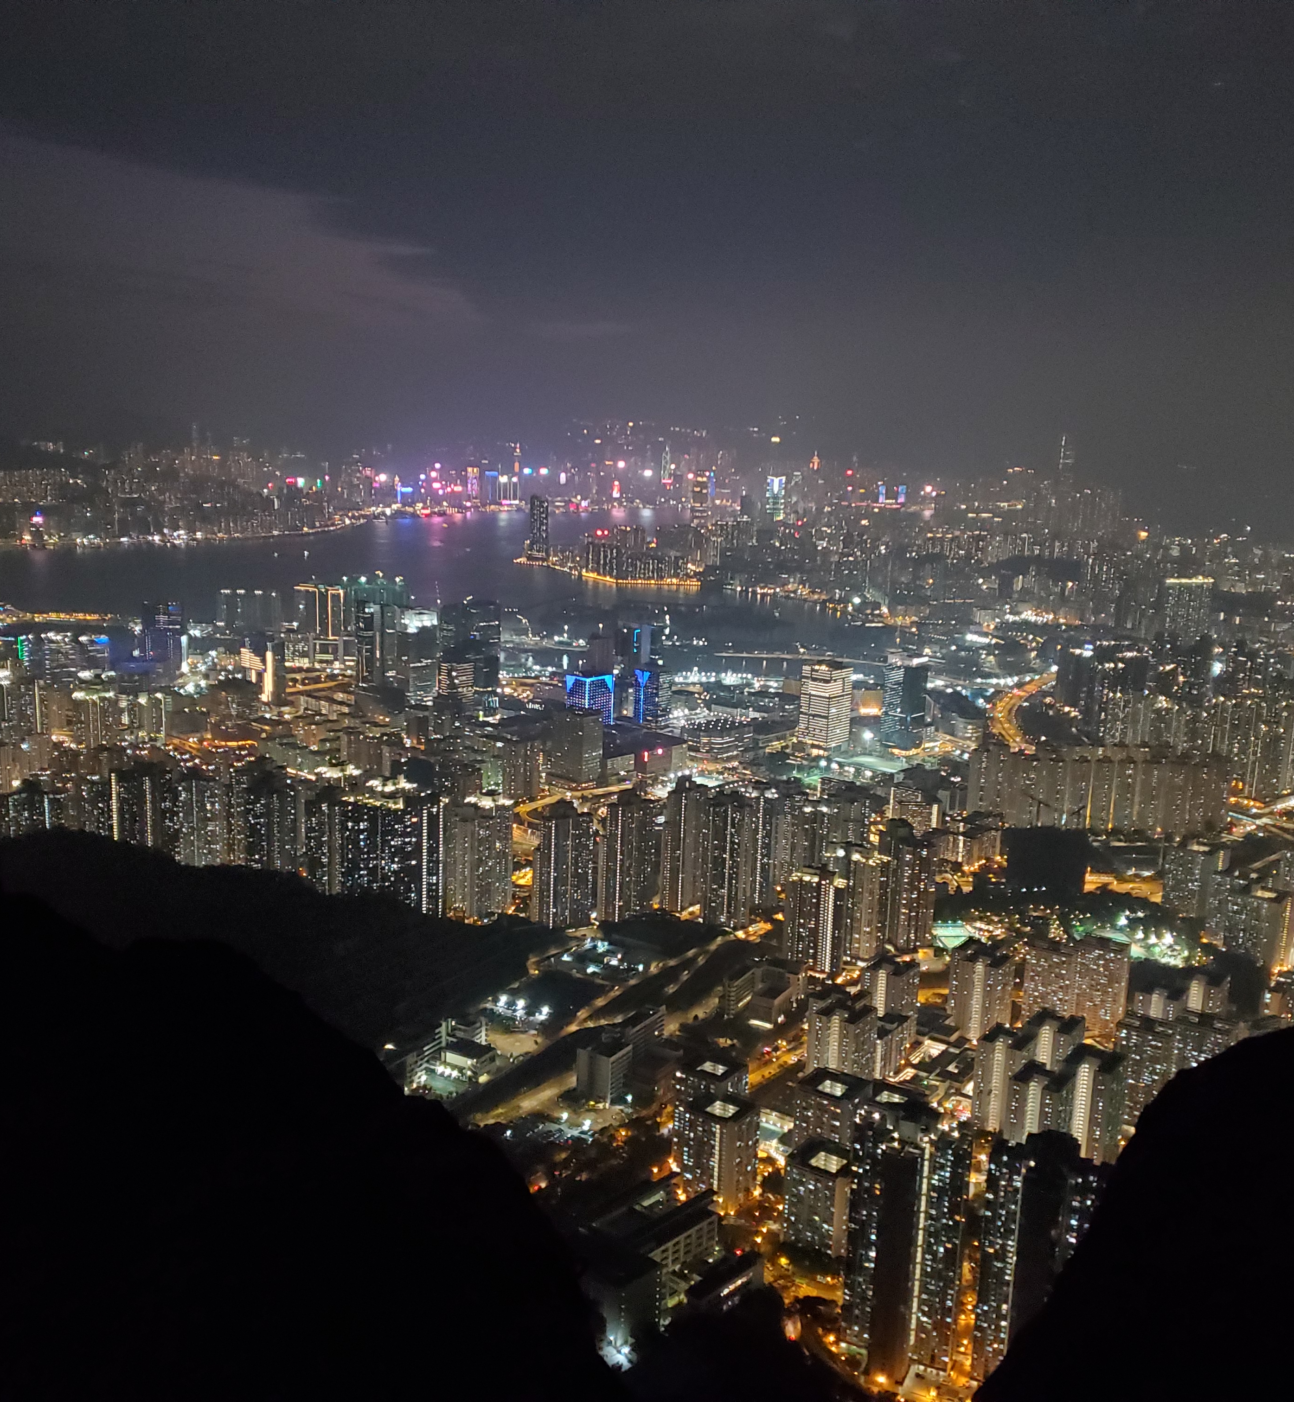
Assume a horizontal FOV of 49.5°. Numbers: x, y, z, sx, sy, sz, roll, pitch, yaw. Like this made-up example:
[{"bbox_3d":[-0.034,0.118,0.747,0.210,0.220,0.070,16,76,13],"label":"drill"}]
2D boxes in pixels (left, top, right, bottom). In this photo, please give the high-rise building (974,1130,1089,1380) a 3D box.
[{"bbox_3d":[182.400,261.500,647.600,46.000,113.000,25.000,10,14,34],"label":"high-rise building"}]

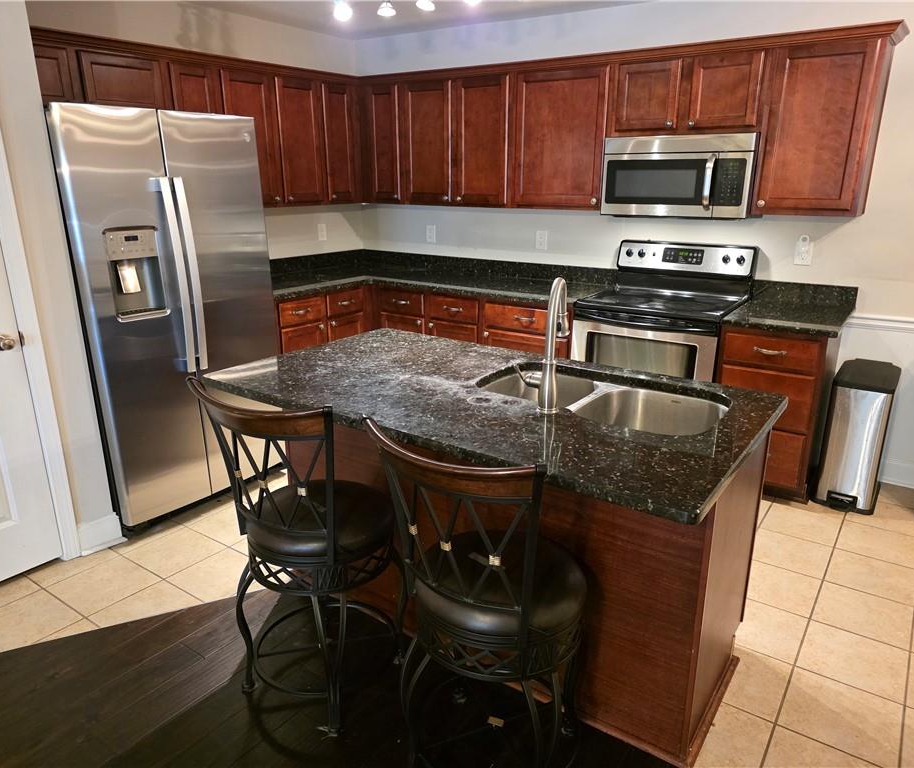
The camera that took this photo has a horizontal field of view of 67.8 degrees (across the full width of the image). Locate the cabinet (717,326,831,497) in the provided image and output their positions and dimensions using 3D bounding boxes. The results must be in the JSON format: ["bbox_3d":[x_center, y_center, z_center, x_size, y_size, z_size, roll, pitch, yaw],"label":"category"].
[{"bbox_3d":[1.657,0.097,3.548,0.460,0.880,0.615,12,20,34],"label":"cabinet"}]

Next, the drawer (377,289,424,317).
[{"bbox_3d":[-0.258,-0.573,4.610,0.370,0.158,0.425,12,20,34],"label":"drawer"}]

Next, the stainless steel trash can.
[{"bbox_3d":[2.010,0.257,3.421,0.272,0.650,0.440,12,20,34],"label":"stainless steel trash can"}]

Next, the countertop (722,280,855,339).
[{"bbox_3d":[1.673,-0.388,3.391,0.495,0.139,0.632,12,20,34],"label":"countertop"}]

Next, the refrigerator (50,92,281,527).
[{"bbox_3d":[-1.500,-0.325,3.316,0.880,1.800,0.908,13,21,35],"label":"refrigerator"}]

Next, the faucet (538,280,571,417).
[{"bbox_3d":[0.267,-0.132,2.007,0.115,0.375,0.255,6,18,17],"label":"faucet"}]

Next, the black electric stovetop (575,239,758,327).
[{"bbox_3d":[1.140,-0.579,3.676,0.757,0.325,0.665,12,20,34],"label":"black electric stovetop"}]

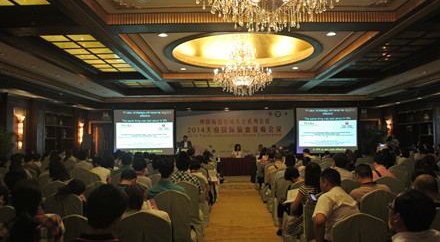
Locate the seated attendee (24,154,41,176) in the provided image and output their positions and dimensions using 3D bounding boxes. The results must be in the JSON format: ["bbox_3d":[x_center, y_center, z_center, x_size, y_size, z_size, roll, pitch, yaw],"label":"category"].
[{"bbox_3d":[-4.080,1.342,7.150,0.480,1.250,0.750,-1,-3,4],"label":"seated attendee"}]

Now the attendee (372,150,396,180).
[{"bbox_3d":[2.620,1.154,5.300,0.480,1.320,0.750,0,-3,-2],"label":"attendee"}]

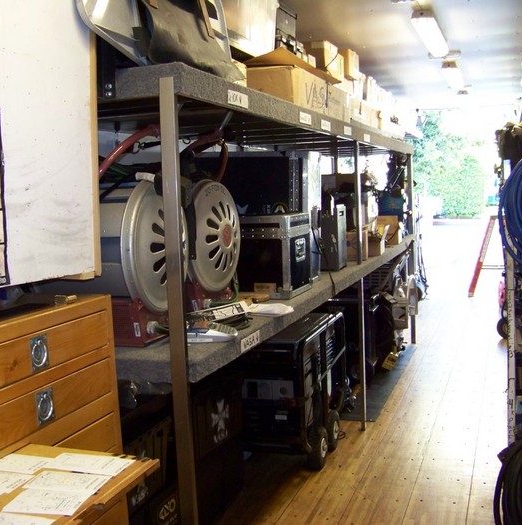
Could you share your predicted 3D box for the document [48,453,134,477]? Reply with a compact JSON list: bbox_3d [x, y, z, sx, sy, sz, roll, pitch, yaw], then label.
[{"bbox_3d":[-0.406,0.477,1.721,0.195,0.005,0.102,0,6,19],"label":"document"}]

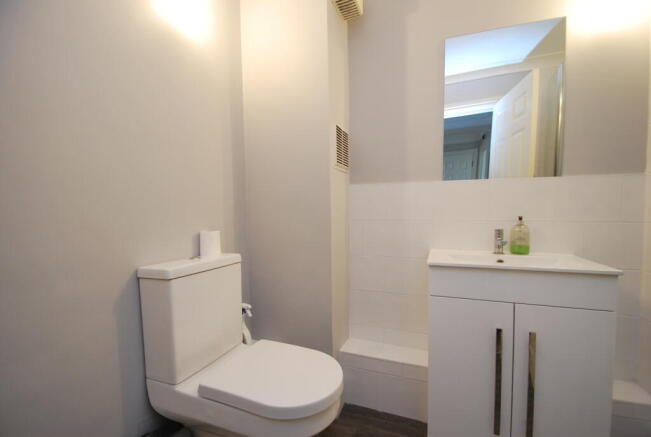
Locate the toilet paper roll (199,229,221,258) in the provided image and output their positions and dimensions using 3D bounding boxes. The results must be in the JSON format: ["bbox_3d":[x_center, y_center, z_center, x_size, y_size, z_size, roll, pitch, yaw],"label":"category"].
[{"bbox_3d":[-0.543,0.125,1.281,0.088,0.106,0.088,-1,3,0],"label":"toilet paper roll"}]

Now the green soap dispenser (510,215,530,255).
[{"bbox_3d":[0.900,0.077,1.252,0.073,0.174,0.060,1,3,27],"label":"green soap dispenser"}]

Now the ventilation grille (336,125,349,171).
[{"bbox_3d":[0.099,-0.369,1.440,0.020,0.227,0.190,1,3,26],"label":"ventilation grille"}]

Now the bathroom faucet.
[{"bbox_3d":[0.806,0.110,1.242,0.044,0.112,0.118,0,3,19],"label":"bathroom faucet"}]

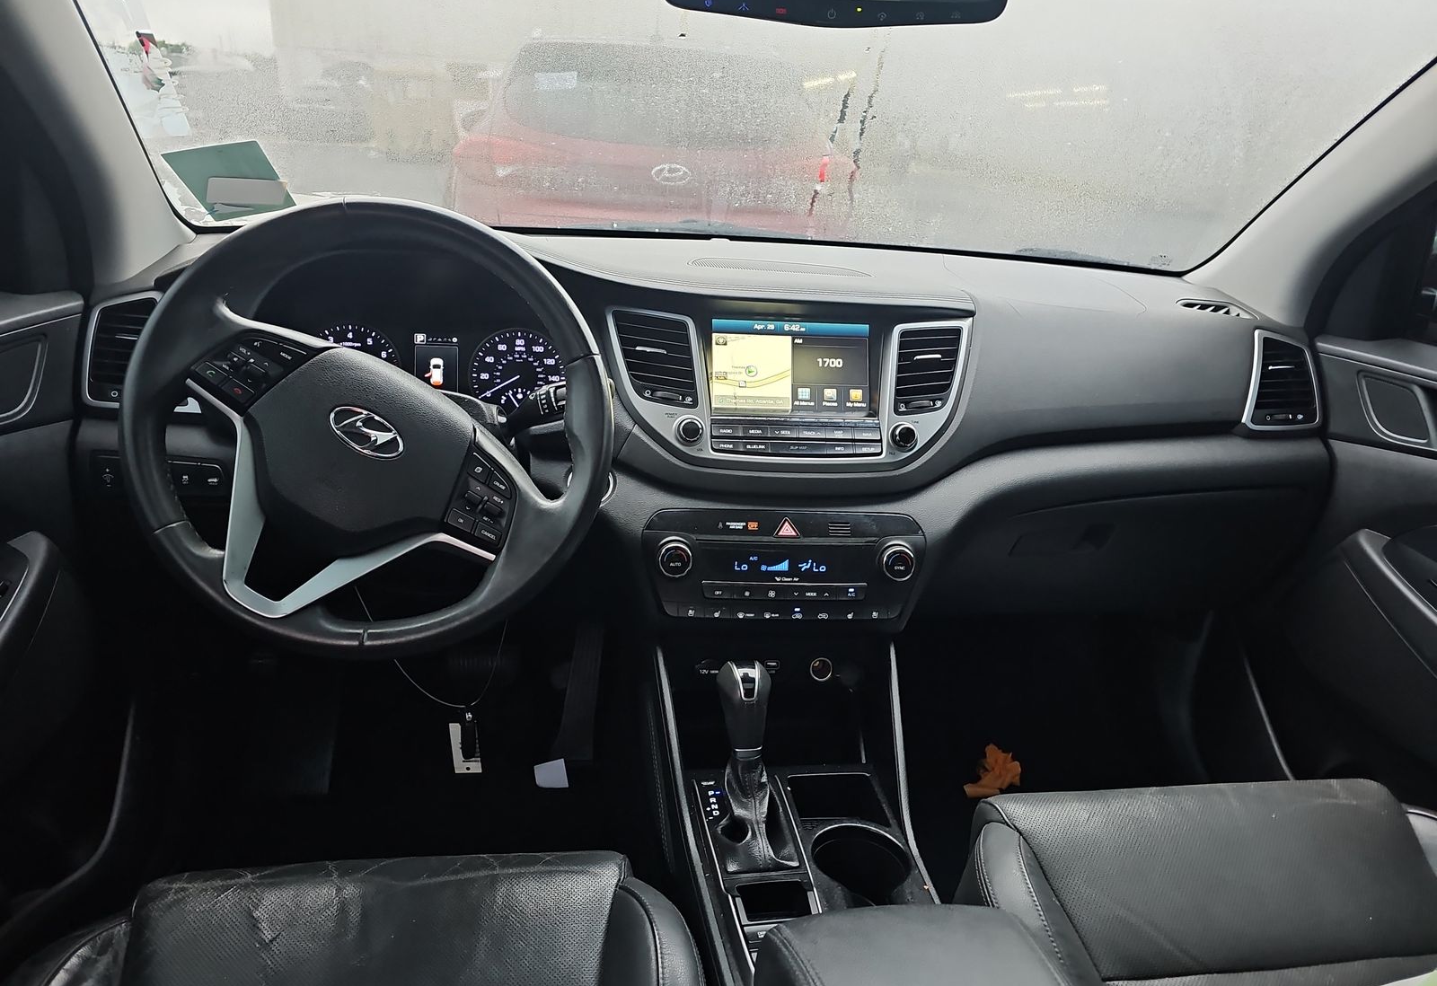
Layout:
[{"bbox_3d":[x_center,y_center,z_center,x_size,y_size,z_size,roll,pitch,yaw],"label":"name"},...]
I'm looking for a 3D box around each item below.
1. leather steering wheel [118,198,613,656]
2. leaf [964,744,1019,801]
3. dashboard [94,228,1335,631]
[{"bbox_3d":[-0.277,-0.053,0.793,0.374,0.374,0.100,12,-8,-9],"label":"leather steering wheel"},{"bbox_3d":[0.395,0.404,1.381,0.085,0.035,0.090,12,23,19],"label":"leaf"},{"bbox_3d":[0.036,-0.120,1.219,1.450,0.365,0.590,0,22,-10],"label":"dashboard"}]

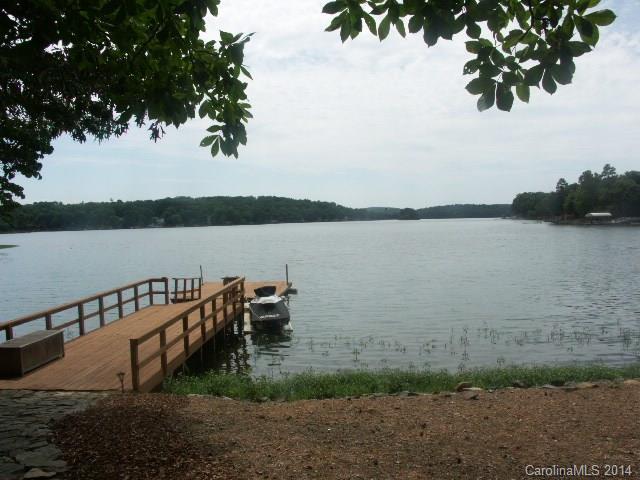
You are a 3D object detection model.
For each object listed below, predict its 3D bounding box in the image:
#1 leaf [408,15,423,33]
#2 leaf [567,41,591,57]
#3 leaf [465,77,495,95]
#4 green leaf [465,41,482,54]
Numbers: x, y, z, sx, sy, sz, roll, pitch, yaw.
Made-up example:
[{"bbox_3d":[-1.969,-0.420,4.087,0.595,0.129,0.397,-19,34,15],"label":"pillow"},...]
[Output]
[{"bbox_3d":[0.498,-1.129,2.700,0.073,0.094,0.038,0,2,0],"label":"leaf"},{"bbox_3d":[1.303,-0.962,2.600,0.110,0.080,0.044,0,2,0],"label":"leaf"},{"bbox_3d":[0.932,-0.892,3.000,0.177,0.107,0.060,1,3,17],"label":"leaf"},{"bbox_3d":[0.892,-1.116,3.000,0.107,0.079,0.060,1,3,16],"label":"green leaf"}]

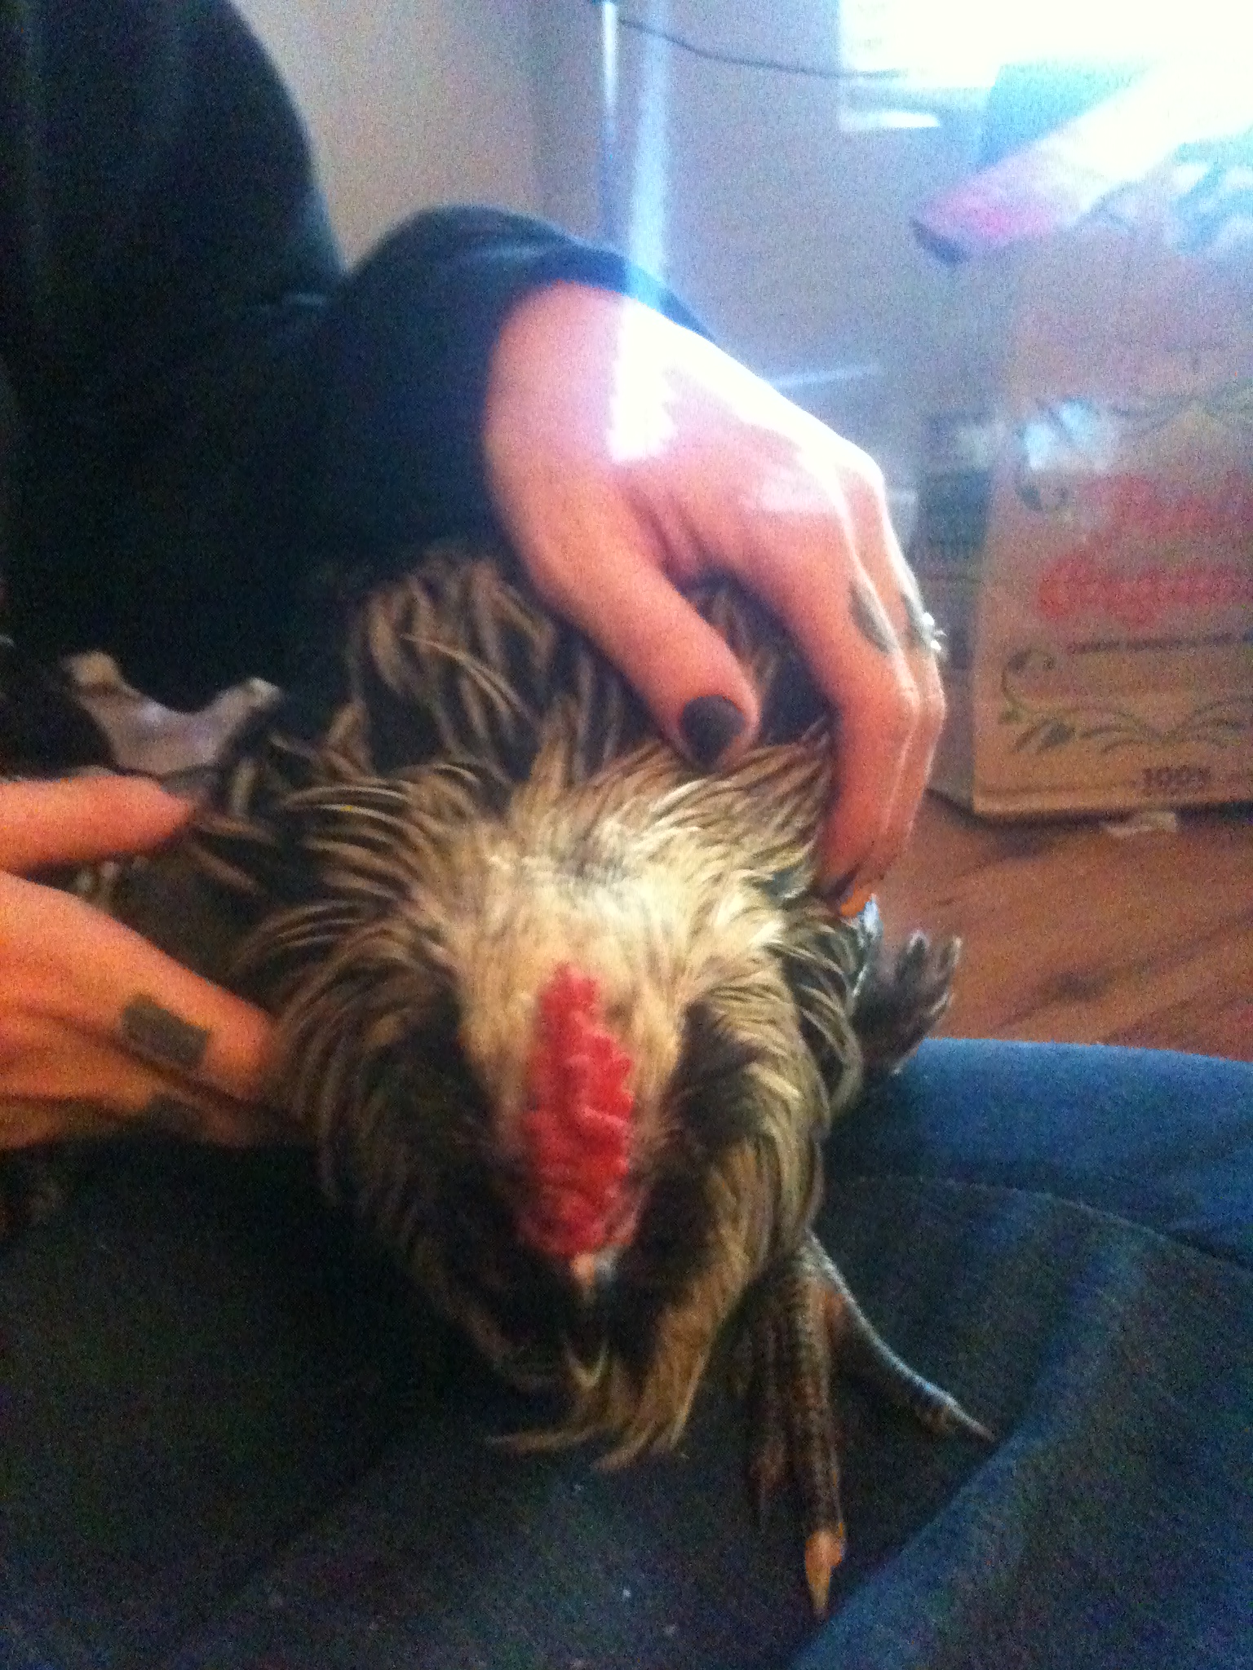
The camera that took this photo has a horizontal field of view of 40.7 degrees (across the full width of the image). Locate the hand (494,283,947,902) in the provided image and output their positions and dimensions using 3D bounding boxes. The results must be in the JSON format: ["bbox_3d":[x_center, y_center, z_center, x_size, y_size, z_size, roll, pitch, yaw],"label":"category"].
[{"bbox_3d":[0.028,-0.065,0.420,0.085,0.158,0.095,-36,-18,12],"label":"hand"}]

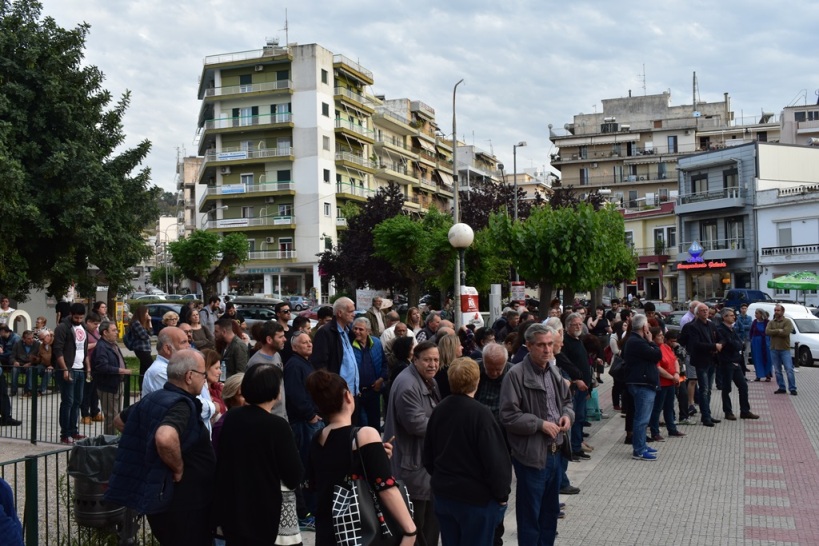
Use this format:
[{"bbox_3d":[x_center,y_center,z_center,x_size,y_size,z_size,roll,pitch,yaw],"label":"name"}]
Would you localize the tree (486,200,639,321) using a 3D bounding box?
[{"bbox_3d":[4.032,0.349,21.453,3.700,4.350,3.700,-2,-1,20],"label":"tree"}]

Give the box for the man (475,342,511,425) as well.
[{"bbox_3d":[0.577,1.284,5.627,0.520,1.610,0.400,-1,-2,9],"label":"man"}]

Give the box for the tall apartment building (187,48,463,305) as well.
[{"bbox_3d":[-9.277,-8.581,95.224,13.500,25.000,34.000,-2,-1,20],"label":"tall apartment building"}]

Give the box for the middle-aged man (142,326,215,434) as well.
[{"bbox_3d":[-1.488,1.206,5.275,0.420,1.720,0.540,1,-2,-34],"label":"middle-aged man"}]

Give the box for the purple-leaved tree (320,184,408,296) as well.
[{"bbox_3d":[-1.832,-0.386,32.953,3.600,6.200,3.600,0,-1,0],"label":"purple-leaved tree"}]

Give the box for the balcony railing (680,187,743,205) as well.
[{"bbox_3d":[19.893,-5.086,54.300,0.850,0.750,5.200,0,-1,-27],"label":"balcony railing"}]

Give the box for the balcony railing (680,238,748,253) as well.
[{"bbox_3d":[20.300,-1.780,54.900,0.900,0.700,5.700,0,-1,-26],"label":"balcony railing"}]

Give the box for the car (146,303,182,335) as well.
[{"bbox_3d":[-10.945,2.161,37.500,4.200,1.450,1.760,-1,-1,25],"label":"car"}]

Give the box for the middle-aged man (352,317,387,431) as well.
[{"bbox_3d":[-0.450,1.306,8.375,0.540,1.700,0.360,-1,-2,6],"label":"middle-aged man"}]

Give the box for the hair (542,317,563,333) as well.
[{"bbox_3d":[1.407,0.523,8.000,0.220,0.190,0.180,0,-1,-32],"label":"hair"}]

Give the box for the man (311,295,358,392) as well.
[{"bbox_3d":[-0.751,1.201,8.380,0.370,1.900,0.520,-2,-1,20],"label":"man"}]

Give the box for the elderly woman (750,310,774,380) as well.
[{"bbox_3d":[7.813,1.605,18.177,0.520,1.610,0.400,-2,-2,37],"label":"elderly woman"}]

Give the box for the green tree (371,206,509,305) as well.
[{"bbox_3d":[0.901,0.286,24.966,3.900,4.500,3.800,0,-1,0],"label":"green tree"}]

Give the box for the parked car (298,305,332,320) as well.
[{"bbox_3d":[-4.157,2.399,46.000,4.200,1.430,1.750,0,-1,-22],"label":"parked car"}]

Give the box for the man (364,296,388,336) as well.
[{"bbox_3d":[-0.542,1.299,14.281,0.500,1.760,0.340,0,-1,-30],"label":"man"}]

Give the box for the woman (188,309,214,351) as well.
[{"bbox_3d":[-3.660,1.453,14.376,0.480,1.640,0.360,1,-2,-39],"label":"woman"}]

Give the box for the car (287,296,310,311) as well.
[{"bbox_3d":[-11.283,2.896,77.000,4.100,1.500,1.750,-1,-1,25],"label":"car"}]

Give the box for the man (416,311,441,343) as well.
[{"bbox_3d":[0.262,1.355,10.487,0.340,1.710,0.520,-1,-1,27],"label":"man"}]

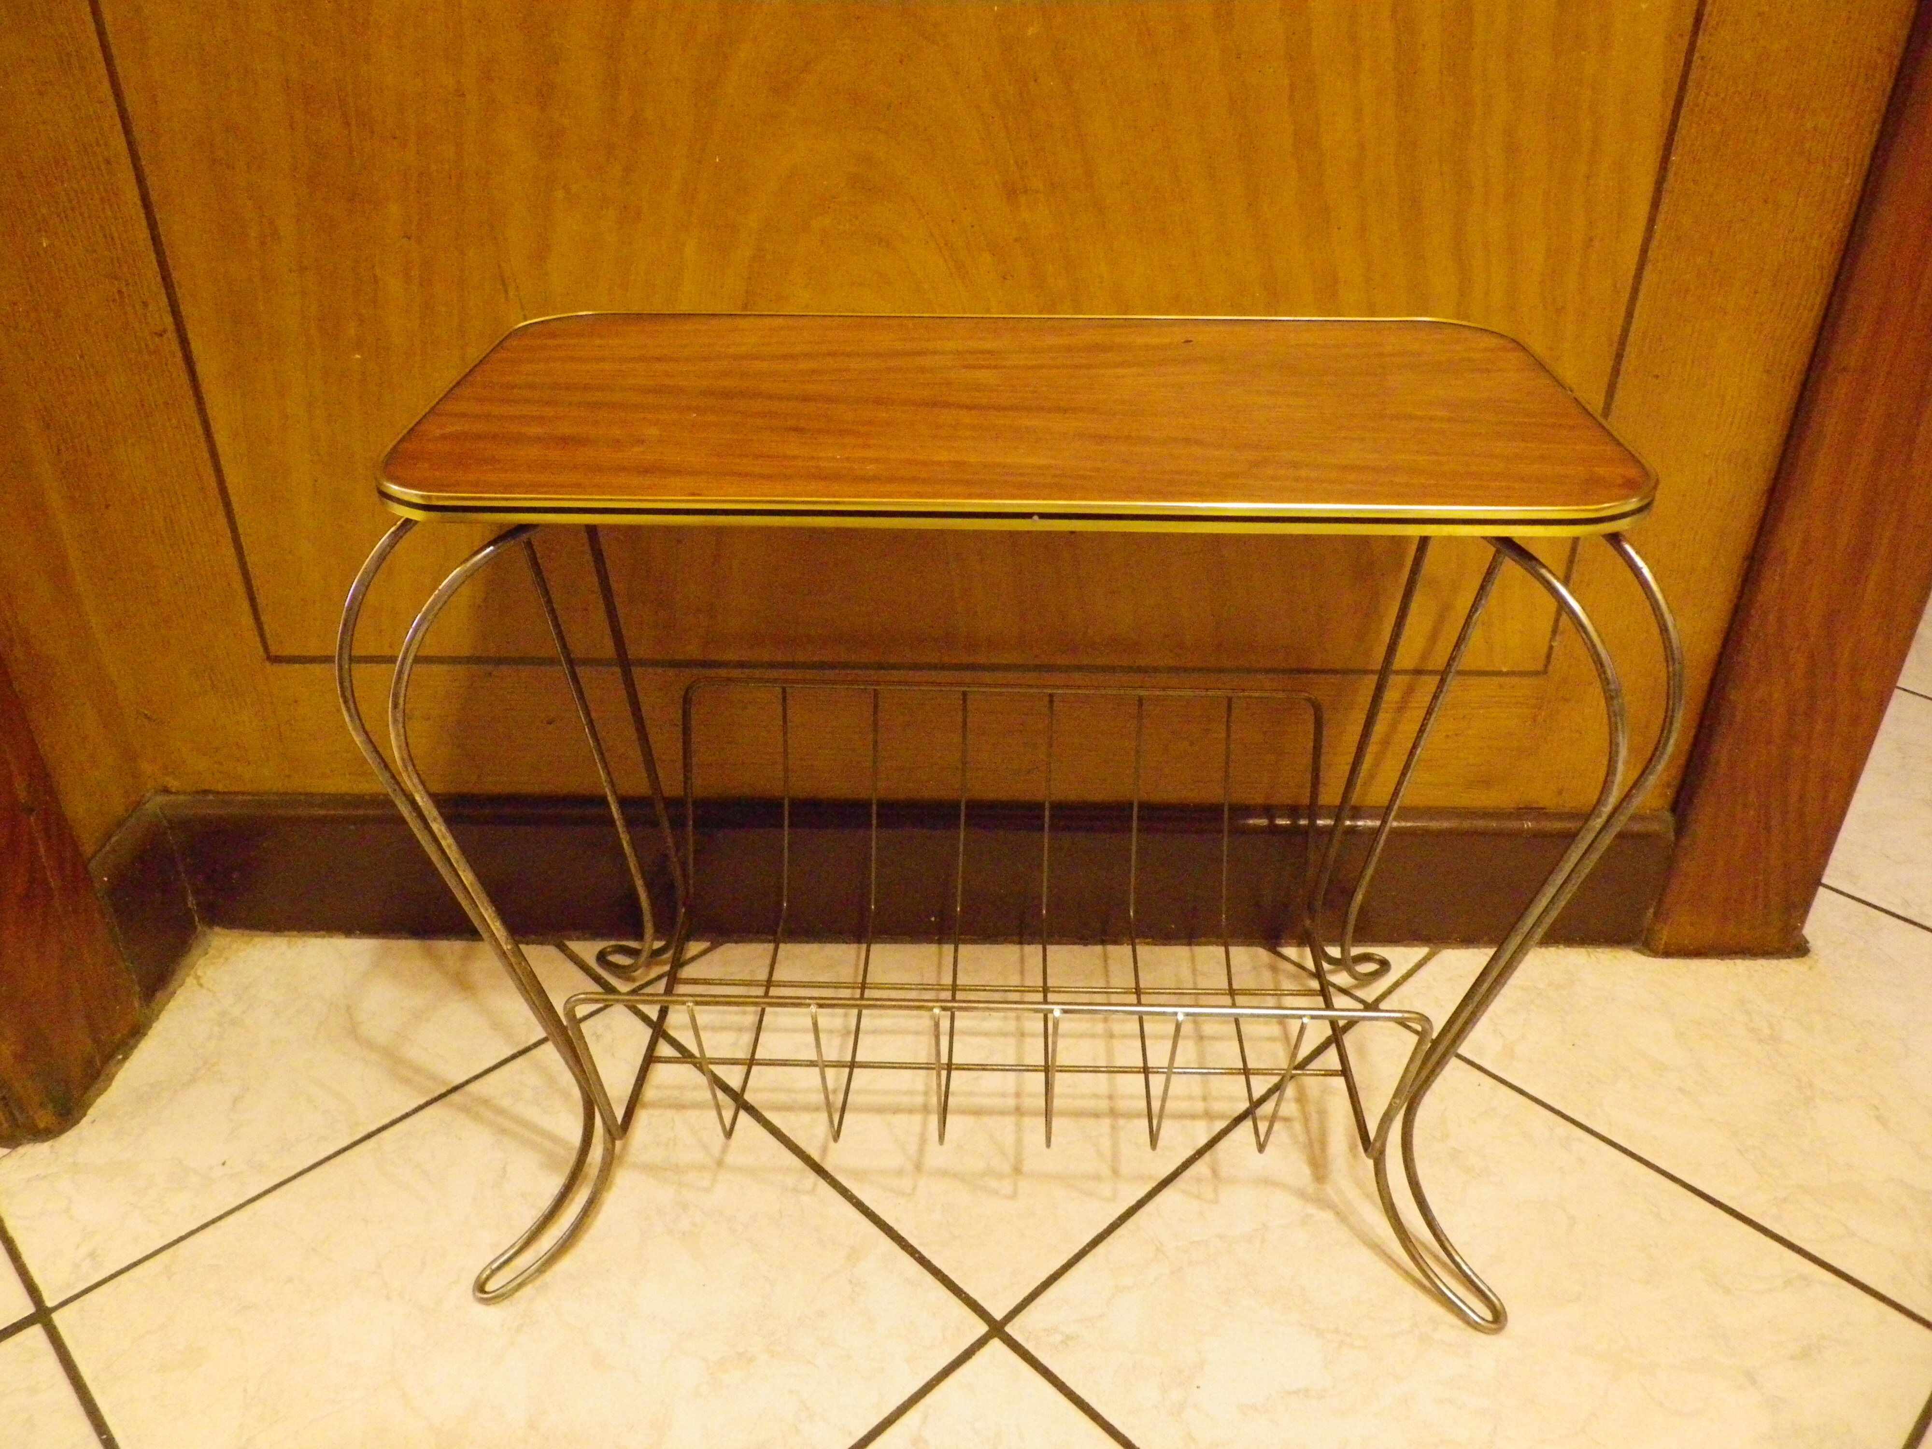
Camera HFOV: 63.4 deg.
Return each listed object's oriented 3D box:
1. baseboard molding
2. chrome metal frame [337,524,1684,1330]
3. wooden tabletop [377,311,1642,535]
[{"bbox_3d":[-0.038,0.095,1.032,0.992,0.098,0.024,1,32,1],"label":"baseboard molding"},{"bbox_3d":[0.019,0.047,0.799,0.533,0.427,0.274,1,32,1],"label":"chrome metal frame"},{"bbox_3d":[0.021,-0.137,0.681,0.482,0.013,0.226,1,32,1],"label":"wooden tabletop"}]

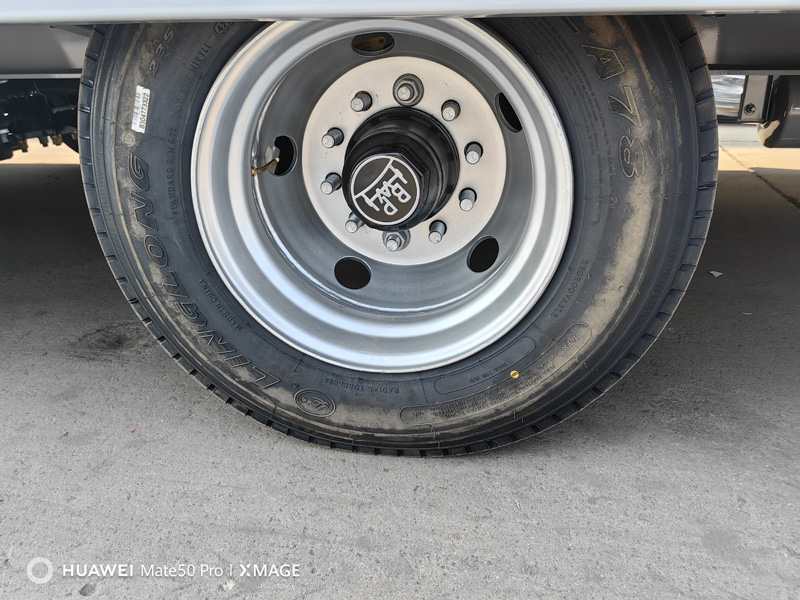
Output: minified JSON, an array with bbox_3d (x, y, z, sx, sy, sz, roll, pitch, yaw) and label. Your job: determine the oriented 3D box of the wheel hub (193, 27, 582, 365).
[{"bbox_3d":[-0.013,-0.159,0.859,0.470,0.470,0.225,3,24,8],"label":"wheel hub"}]

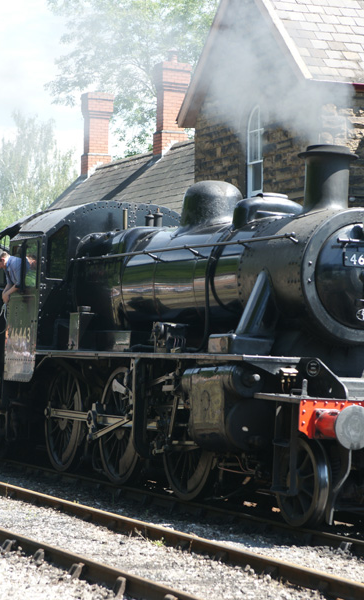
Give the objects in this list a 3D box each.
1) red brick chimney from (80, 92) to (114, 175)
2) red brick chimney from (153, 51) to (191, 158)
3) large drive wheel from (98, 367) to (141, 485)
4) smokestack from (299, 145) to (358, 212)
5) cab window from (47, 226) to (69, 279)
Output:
[{"bbox_3d":[-2.195,-4.358,39.200,0.760,2.100,0.600,3,-3,-24],"label":"red brick chimney"},{"bbox_3d":[-0.219,-4.549,34.500,0.750,2.380,0.600,3,-3,-24],"label":"red brick chimney"},{"bbox_3d":[-0.716,1.566,18.732,0.160,1.490,1.490,4,-3,-23],"label":"large drive wheel"},{"bbox_3d":[1.552,-1.236,15.873,0.650,0.820,0.650,3,-3,0],"label":"smokestack"},{"bbox_3d":[-1.707,-0.653,20.588,0.310,0.740,0.040,4,-3,-23],"label":"cab window"}]

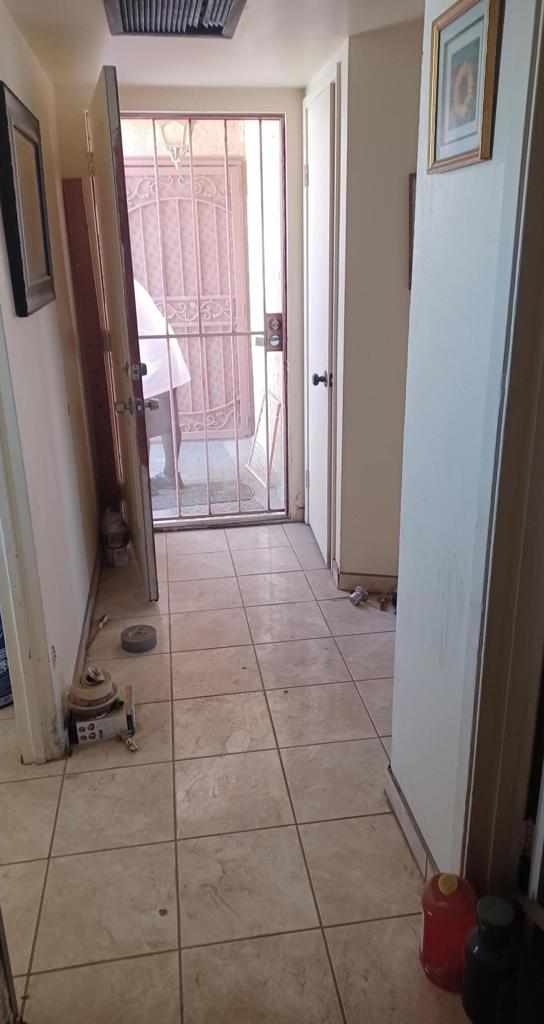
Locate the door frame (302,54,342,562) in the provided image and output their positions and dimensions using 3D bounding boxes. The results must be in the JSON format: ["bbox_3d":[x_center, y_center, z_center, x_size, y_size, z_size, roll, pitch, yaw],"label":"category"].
[{"bbox_3d":[0.267,-0.821,3.479,0.100,2.120,0.750,-4,20,-7],"label":"door frame"}]

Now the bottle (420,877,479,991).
[{"bbox_3d":[0.375,0.868,1.552,0.117,0.240,0.117,-4,20,-7],"label":"bottle"}]

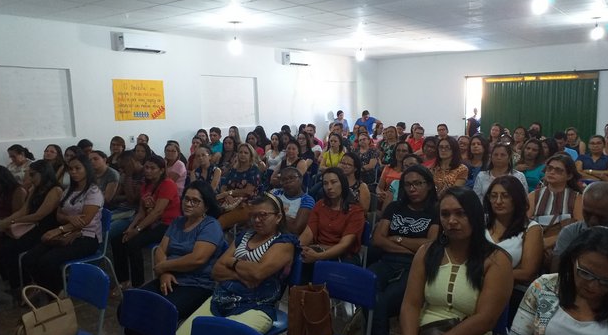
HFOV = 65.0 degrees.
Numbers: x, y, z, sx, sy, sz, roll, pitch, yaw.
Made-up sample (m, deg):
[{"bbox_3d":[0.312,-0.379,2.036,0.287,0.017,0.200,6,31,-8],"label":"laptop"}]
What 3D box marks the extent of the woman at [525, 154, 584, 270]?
[{"bbox_3d":[1.979,0.553,3.802,0.500,1.260,0.800,5,10,35],"label":"woman"}]

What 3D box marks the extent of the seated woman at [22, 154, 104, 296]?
[{"bbox_3d":[-2.025,0.569,4.025,0.480,1.280,0.780,7,11,42],"label":"seated woman"}]

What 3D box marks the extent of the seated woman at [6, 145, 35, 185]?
[{"bbox_3d":[-3.309,0.419,5.426,0.500,1.220,0.780,6,10,38],"label":"seated woman"}]

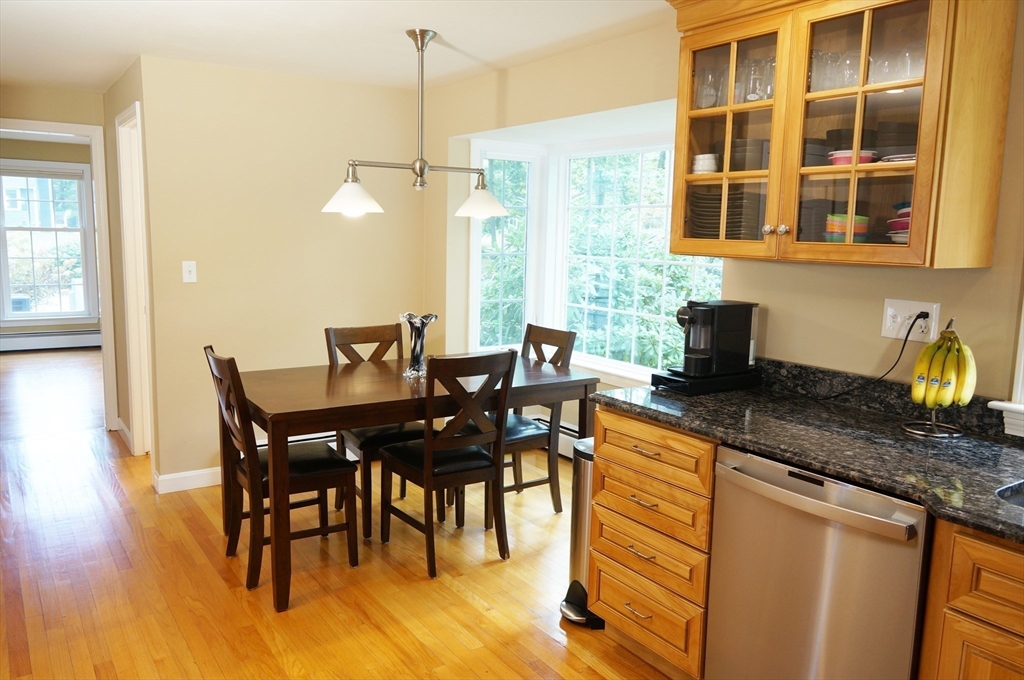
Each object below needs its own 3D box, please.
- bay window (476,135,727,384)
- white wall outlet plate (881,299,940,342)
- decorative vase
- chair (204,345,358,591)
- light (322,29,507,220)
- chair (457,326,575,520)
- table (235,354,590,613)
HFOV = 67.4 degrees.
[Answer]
[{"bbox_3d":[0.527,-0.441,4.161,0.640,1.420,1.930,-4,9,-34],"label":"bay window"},{"bbox_3d":[1.173,-0.058,2.264,0.010,0.114,0.162,-4,10,-35],"label":"white wall outlet plate"},{"bbox_3d":[-0.448,0.018,3.581,0.160,0.290,0.155,-4,9,-34],"label":"decorative vase"},{"bbox_3d":[-0.981,0.502,3.284,0.540,0.947,0.445,-4,9,-32],"label":"chair"},{"bbox_3d":[-0.413,-0.960,3.450,0.925,0.820,0.265,-4,9,-34],"label":"light"},{"bbox_3d":[-0.017,0.419,4.003,0.540,0.947,0.440,-4,9,-32],"label":"chair"},{"bbox_3d":[-0.480,0.551,3.624,1.546,0.775,0.903,-4,9,-32],"label":"table"}]

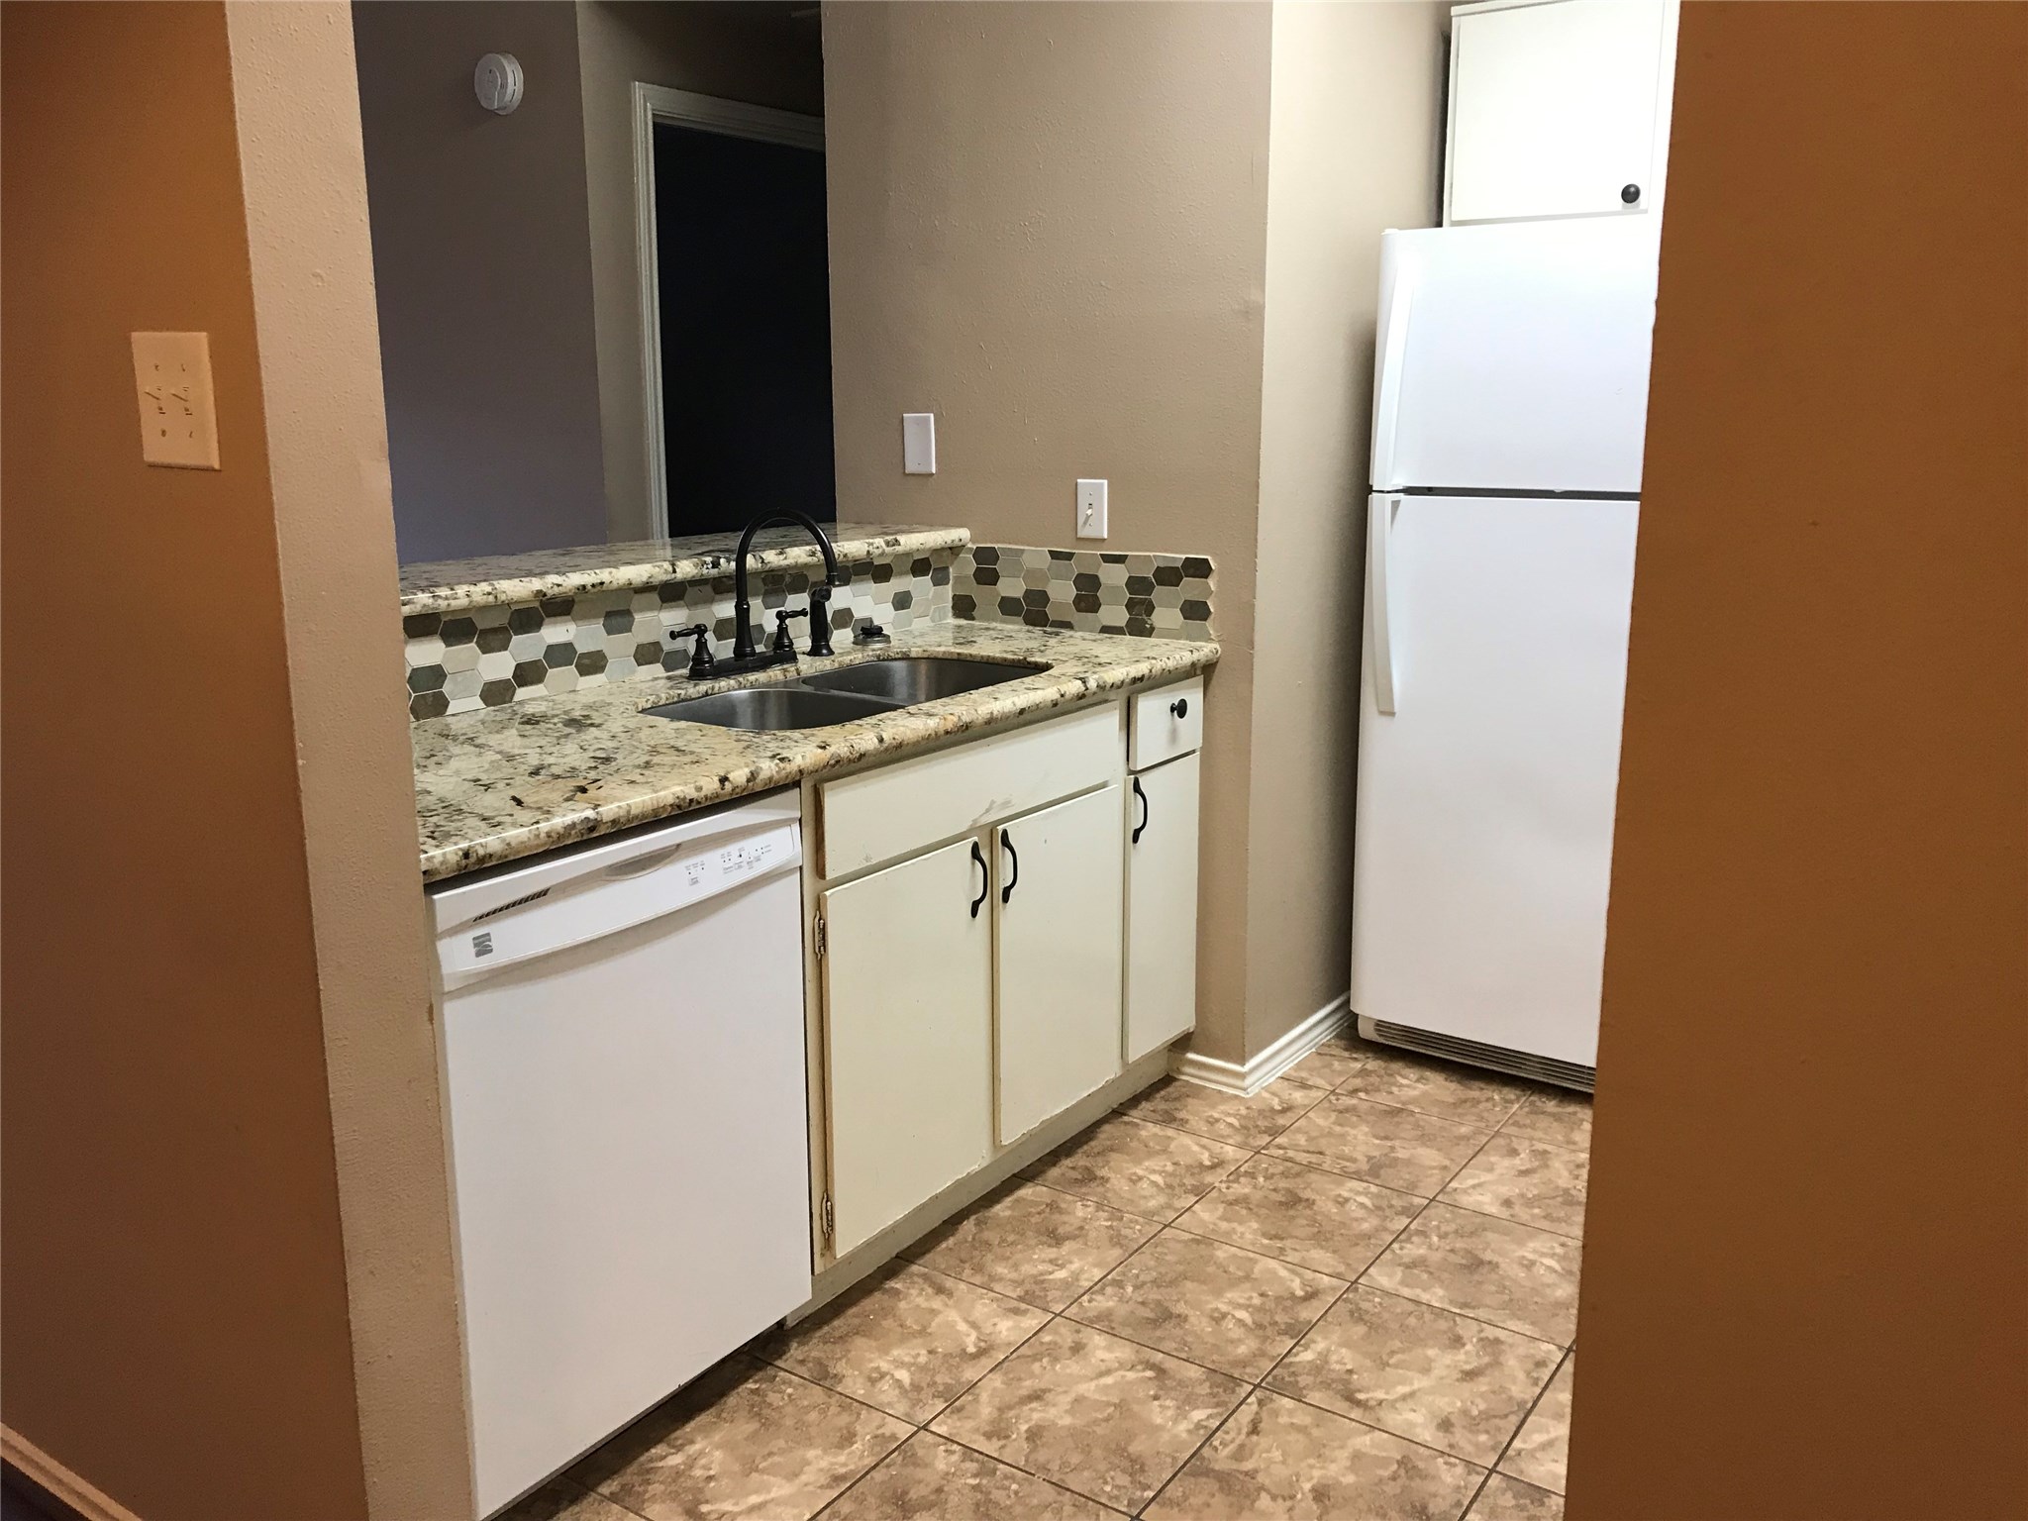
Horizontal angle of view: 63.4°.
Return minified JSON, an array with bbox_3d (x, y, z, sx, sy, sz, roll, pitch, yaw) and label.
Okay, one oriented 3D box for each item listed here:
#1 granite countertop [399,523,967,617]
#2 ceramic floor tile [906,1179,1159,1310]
[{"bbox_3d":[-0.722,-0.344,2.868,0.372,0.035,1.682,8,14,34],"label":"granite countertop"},{"bbox_3d":[0.024,0.795,2.710,0.332,0.010,0.332,8,14,34],"label":"ceramic floor tile"}]

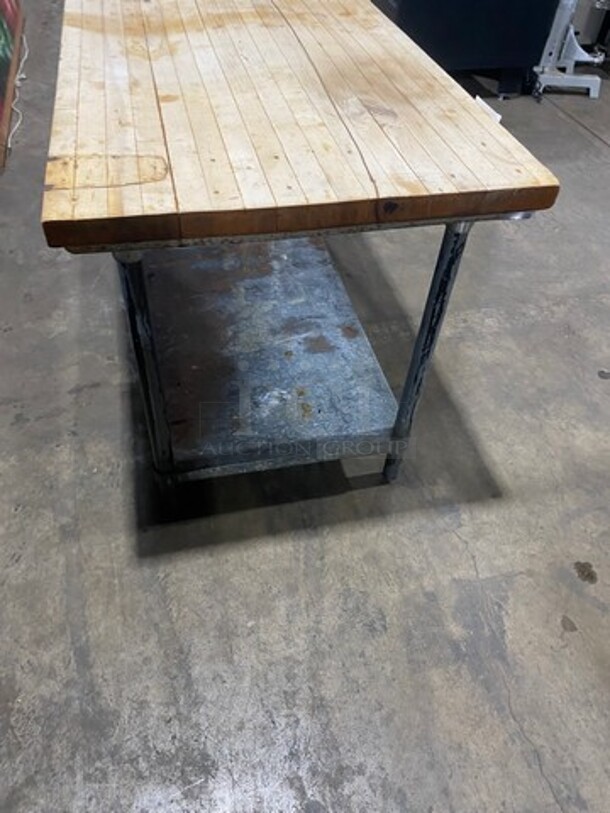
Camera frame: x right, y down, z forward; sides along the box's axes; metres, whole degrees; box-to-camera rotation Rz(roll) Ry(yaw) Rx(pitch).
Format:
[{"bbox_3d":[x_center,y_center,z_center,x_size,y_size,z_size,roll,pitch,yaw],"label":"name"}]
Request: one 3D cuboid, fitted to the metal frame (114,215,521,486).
[{"bbox_3d":[-0.162,-0.507,1.676,0.710,0.827,1.400,-8,48,-11],"label":"metal frame"}]

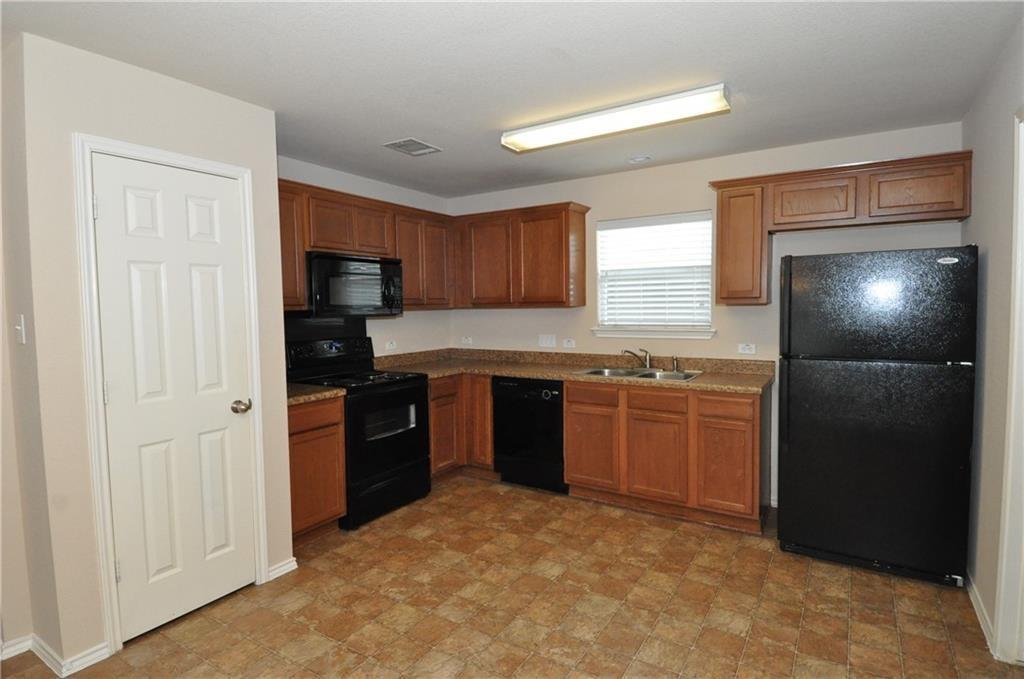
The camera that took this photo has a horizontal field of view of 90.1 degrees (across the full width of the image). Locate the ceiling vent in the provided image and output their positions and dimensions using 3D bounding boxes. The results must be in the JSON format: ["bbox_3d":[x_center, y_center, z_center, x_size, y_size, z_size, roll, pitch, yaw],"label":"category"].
[{"bbox_3d":[-0.642,-1.238,3.323,0.240,0.021,0.282,1,4,33],"label":"ceiling vent"}]

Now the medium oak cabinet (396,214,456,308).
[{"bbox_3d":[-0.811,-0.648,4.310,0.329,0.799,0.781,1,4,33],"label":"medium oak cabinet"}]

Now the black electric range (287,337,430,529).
[{"bbox_3d":[-1.068,0.605,3.655,0.660,1.180,0.758,1,4,32],"label":"black electric range"}]

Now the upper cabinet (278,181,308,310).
[{"bbox_3d":[-1.560,-0.569,3.161,0.329,0.795,0.418,1,4,33],"label":"upper cabinet"}]

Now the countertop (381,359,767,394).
[{"bbox_3d":[0.319,0.271,3.834,2.840,0.040,1.066,1,4,32],"label":"countertop"}]

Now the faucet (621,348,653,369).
[{"bbox_3d":[0.952,0.157,3.860,0.245,0.165,0.060,-2,4,-24],"label":"faucet"}]

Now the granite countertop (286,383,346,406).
[{"bbox_3d":[-1.419,0.333,3.140,0.643,0.040,0.460,1,4,32],"label":"granite countertop"}]

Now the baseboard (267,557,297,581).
[{"bbox_3d":[-1.212,1.204,2.698,0.015,0.066,0.158,1,4,33],"label":"baseboard"}]

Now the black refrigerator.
[{"bbox_3d":[2.001,0.363,2.891,0.808,1.637,0.664,1,4,33],"label":"black refrigerator"}]

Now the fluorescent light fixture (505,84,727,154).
[{"bbox_3d":[0.522,-1.185,2.818,1.245,0.072,0.230,1,4,32],"label":"fluorescent light fixture"}]

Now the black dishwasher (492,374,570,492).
[{"bbox_3d":[0.260,0.710,4.122,0.630,0.852,0.569,1,4,33],"label":"black dishwasher"}]

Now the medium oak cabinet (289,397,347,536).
[{"bbox_3d":[-1.424,0.790,3.173,0.620,0.876,0.460,1,4,32],"label":"medium oak cabinet"}]

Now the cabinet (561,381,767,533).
[{"bbox_3d":[1.093,0.732,3.636,1.294,0.876,0.625,1,4,32],"label":"cabinet"}]

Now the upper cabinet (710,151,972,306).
[{"bbox_3d":[1.911,-0.607,3.109,1.271,0.777,0.322,1,4,33],"label":"upper cabinet"}]

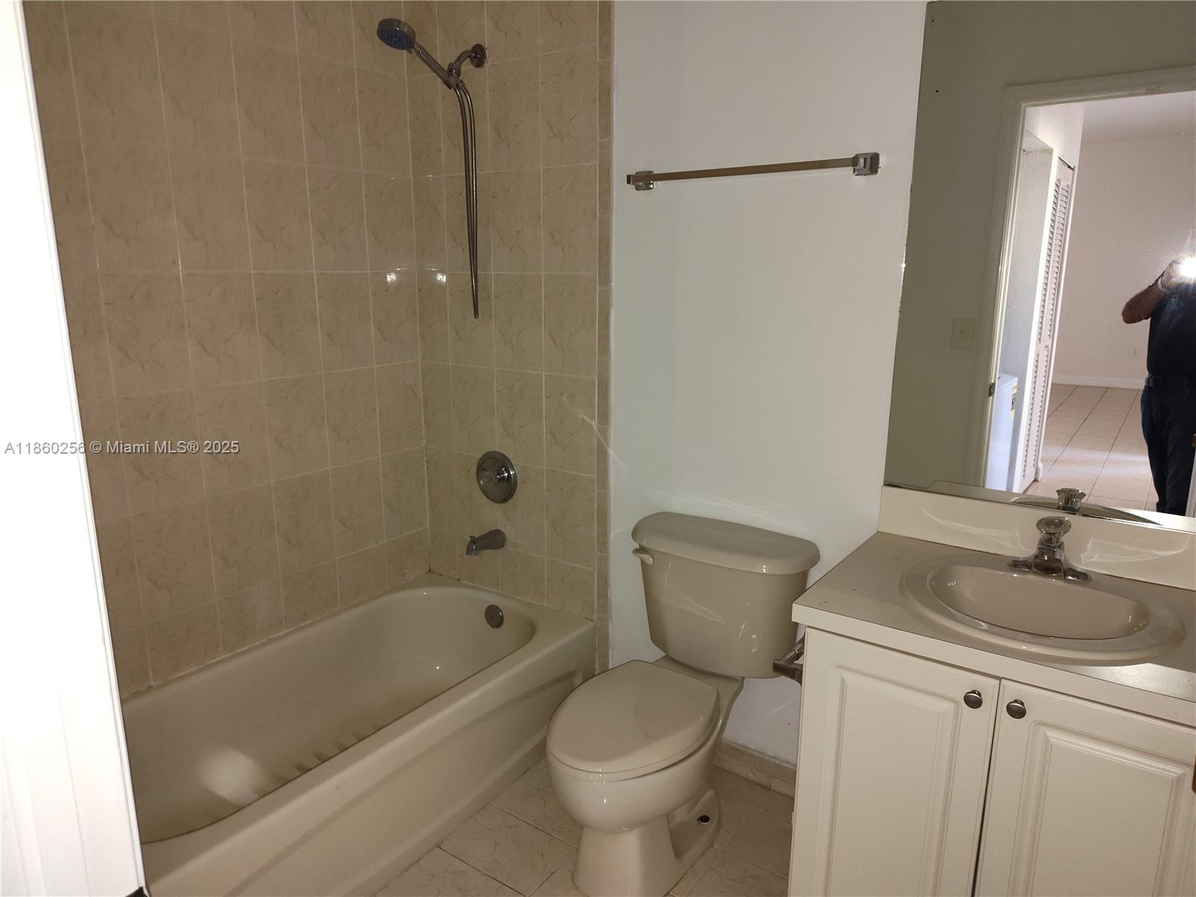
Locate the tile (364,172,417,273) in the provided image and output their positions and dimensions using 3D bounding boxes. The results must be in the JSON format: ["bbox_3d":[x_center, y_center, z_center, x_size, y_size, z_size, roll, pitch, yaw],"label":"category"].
[{"bbox_3d":[-0.681,-0.734,2.606,0.010,0.302,0.201,9,15,34],"label":"tile"}]

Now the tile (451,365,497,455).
[{"bbox_3d":[-0.414,-0.125,2.678,0.200,0.301,0.010,9,15,34],"label":"tile"}]

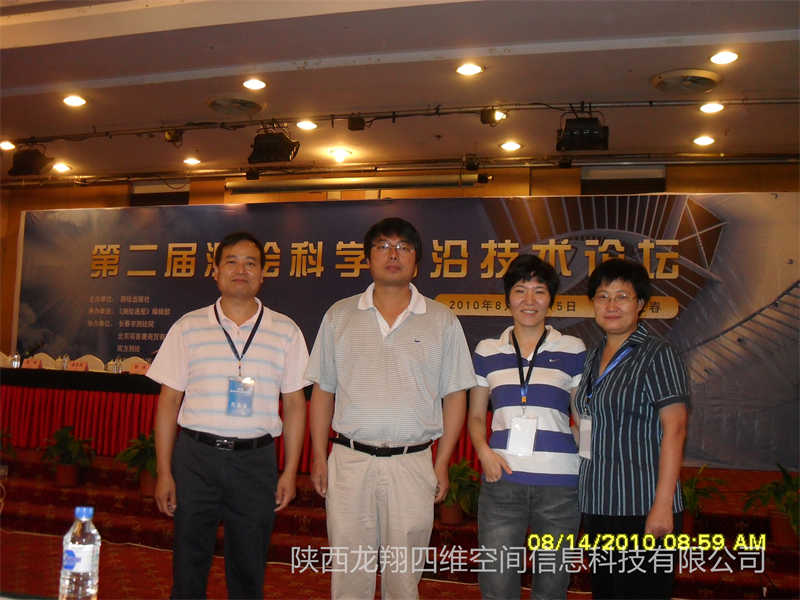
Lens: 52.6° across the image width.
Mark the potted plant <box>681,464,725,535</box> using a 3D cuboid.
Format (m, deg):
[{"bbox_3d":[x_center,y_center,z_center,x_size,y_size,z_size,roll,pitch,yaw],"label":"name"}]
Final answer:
[{"bbox_3d":[1.792,1.234,4.955,0.410,0.470,0.410,0,-5,20],"label":"potted plant"}]

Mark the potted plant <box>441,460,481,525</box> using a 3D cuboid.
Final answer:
[{"bbox_3d":[0.399,1.259,5.331,0.400,0.440,0.400,1,-5,5],"label":"potted plant"}]

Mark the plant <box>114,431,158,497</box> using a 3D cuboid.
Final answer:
[{"bbox_3d":[-1.854,1.204,5.938,0.430,0.470,0.430,3,-5,-17],"label":"plant"}]

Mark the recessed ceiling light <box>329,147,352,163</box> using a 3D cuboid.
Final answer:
[{"bbox_3d":[-0.597,-1.460,8.117,0.200,0.070,0.200,2,-5,-5],"label":"recessed ceiling light"}]

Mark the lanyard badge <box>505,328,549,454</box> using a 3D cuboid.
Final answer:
[{"bbox_3d":[0.399,0.286,2.530,0.135,0.400,0.110,1,-5,7],"label":"lanyard badge"}]

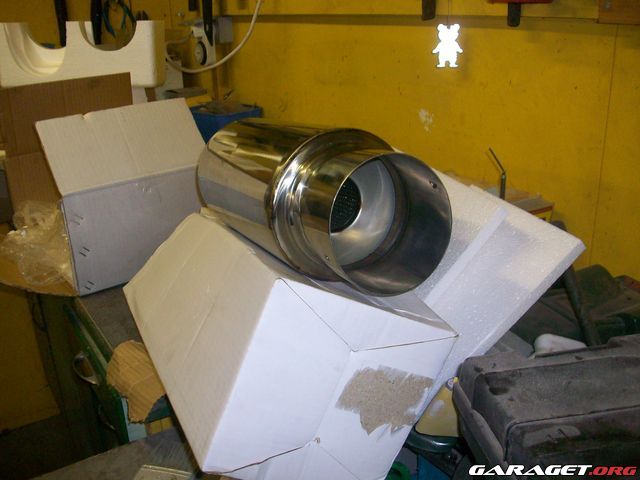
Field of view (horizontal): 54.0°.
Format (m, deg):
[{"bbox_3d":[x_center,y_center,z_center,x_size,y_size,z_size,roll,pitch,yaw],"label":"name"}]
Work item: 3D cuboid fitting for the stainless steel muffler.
[{"bbox_3d":[-0.023,-0.051,0.694,0.150,0.150,0.405,-6,14,-23],"label":"stainless steel muffler"}]

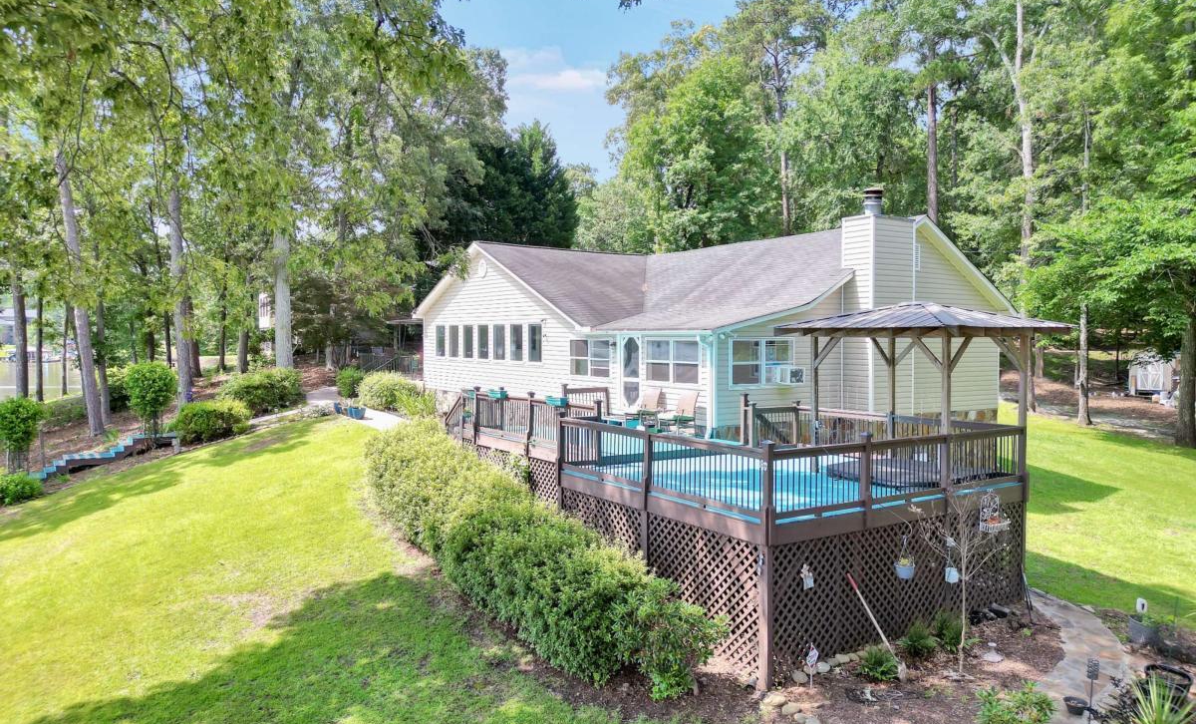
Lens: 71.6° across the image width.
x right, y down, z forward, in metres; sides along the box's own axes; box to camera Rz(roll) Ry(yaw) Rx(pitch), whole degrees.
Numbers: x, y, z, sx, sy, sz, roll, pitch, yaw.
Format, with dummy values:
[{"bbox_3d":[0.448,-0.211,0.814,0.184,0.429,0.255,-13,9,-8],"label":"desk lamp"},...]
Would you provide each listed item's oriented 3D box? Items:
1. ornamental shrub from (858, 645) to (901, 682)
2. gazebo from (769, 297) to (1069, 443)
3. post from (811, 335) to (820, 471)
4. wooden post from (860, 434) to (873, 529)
[{"bbox_3d":[3.637,3.896,10.750,0.480,0.380,0.420,1,2,19],"label":"ornamental shrub"},{"bbox_3d":[5.333,0.474,13.877,3.050,2.920,3.600,-1,2,-33],"label":"gazebo"},{"bbox_3d":[3.822,0.729,14.433,0.095,2.370,0.095,-1,2,-33],"label":"post"},{"bbox_3d":[3.656,1.597,11.270,0.125,1.290,0.120,-1,2,-33],"label":"wooden post"}]

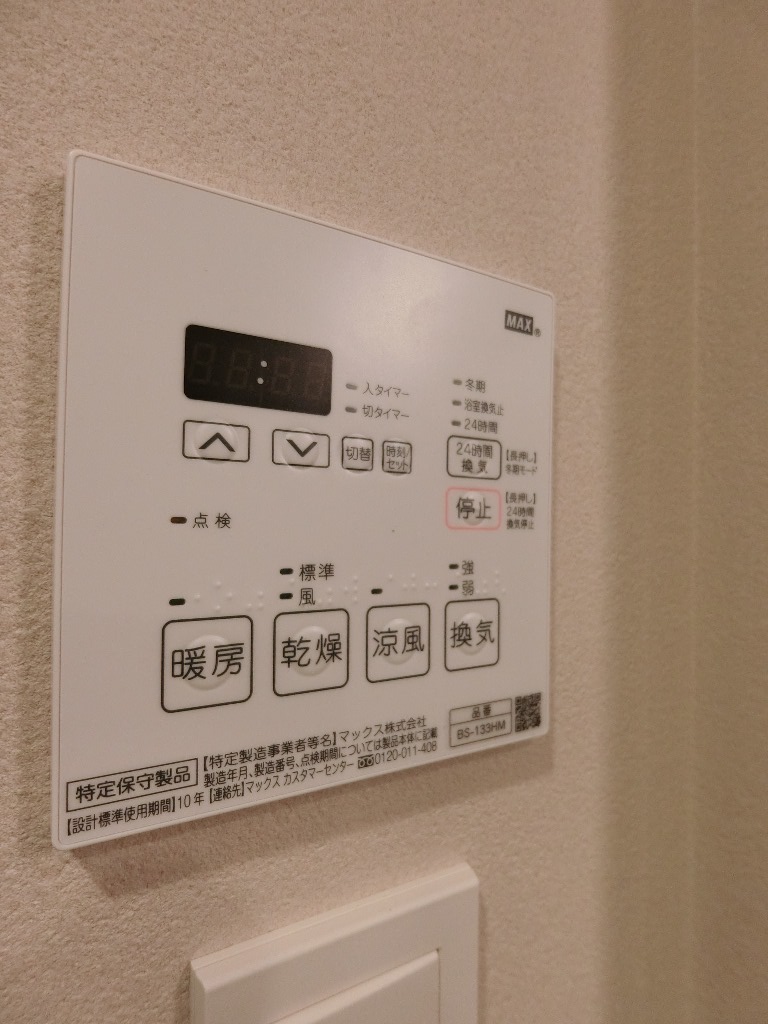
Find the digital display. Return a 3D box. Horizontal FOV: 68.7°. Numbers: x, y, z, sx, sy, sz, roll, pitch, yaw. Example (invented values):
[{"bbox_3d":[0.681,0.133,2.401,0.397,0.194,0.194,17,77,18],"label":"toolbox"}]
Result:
[{"bbox_3d":[-0.025,-0.028,0.114,0.030,0.014,0.003,1,-1,-30],"label":"digital display"}]

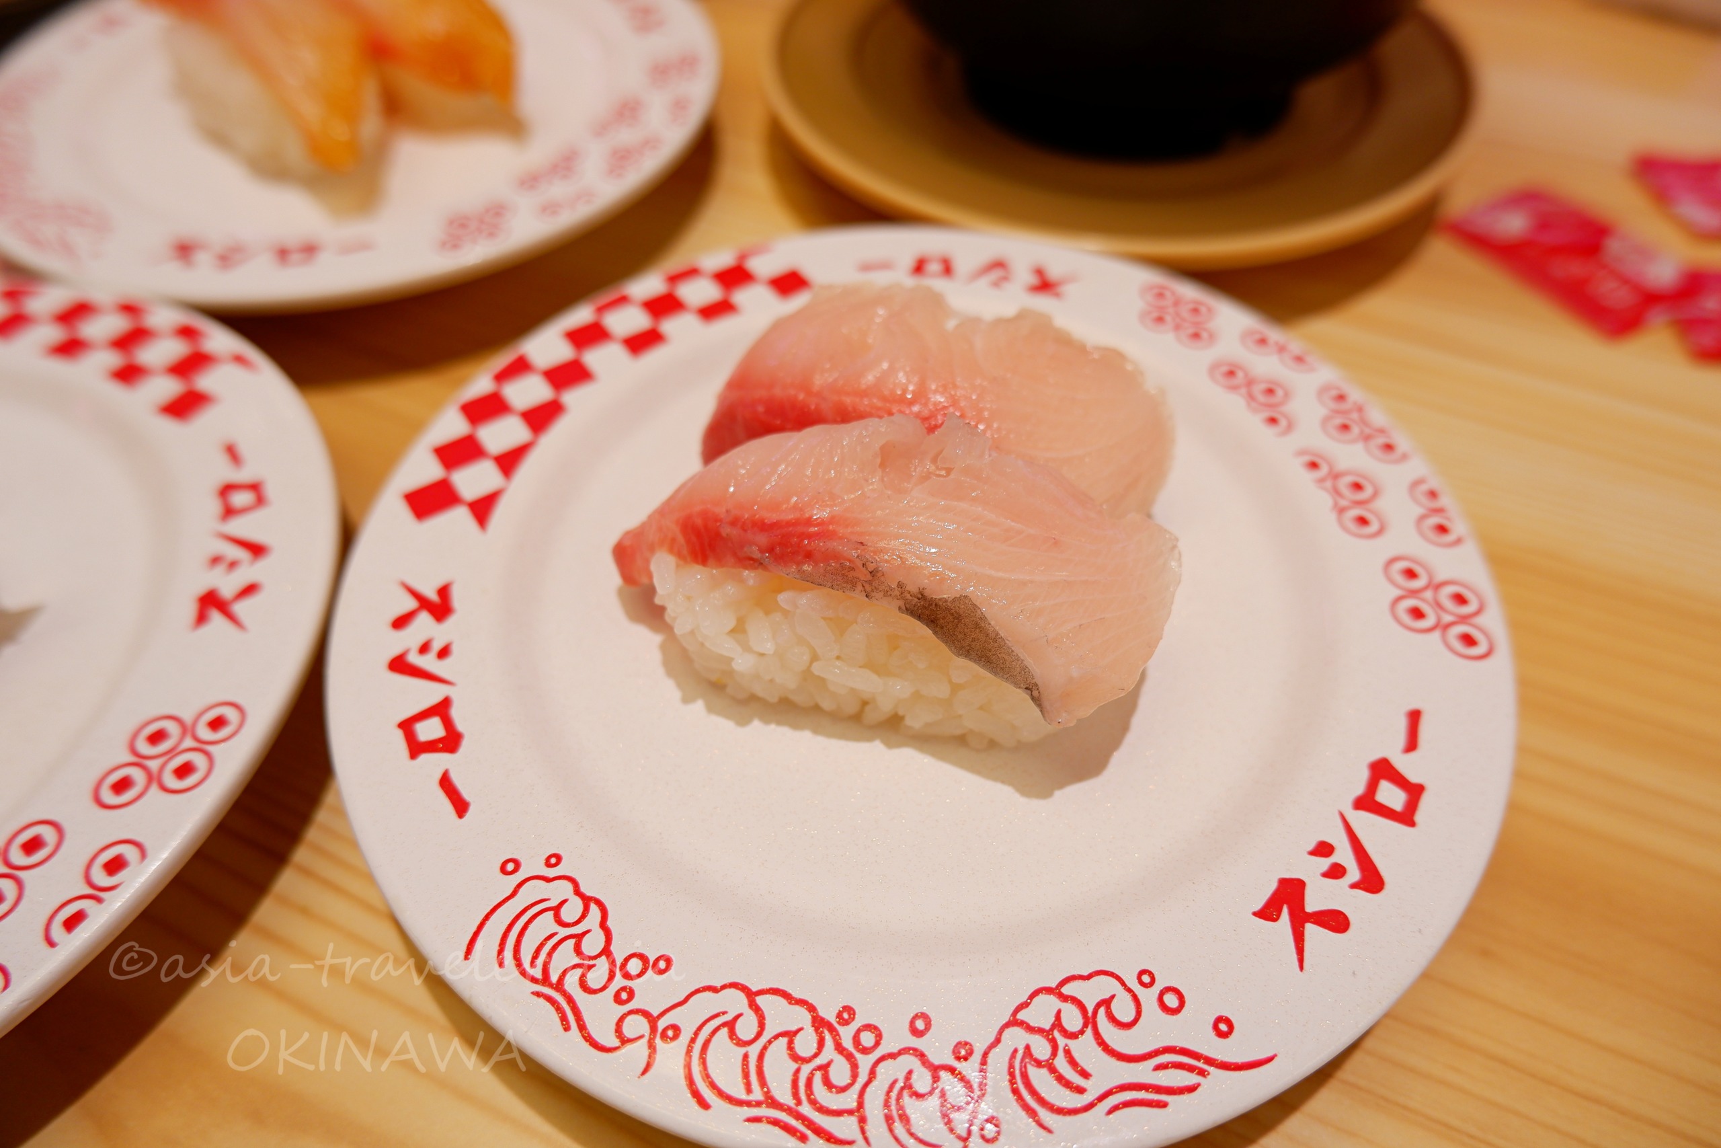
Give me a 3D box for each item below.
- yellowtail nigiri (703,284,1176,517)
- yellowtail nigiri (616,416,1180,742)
[{"bbox_3d":[0.011,-0.024,0.152,0.068,0.028,0.032,3,50,4],"label":"yellowtail nigiri"},{"bbox_3d":[0.004,-0.002,0.134,0.071,0.028,0.032,9,51,10],"label":"yellowtail nigiri"}]

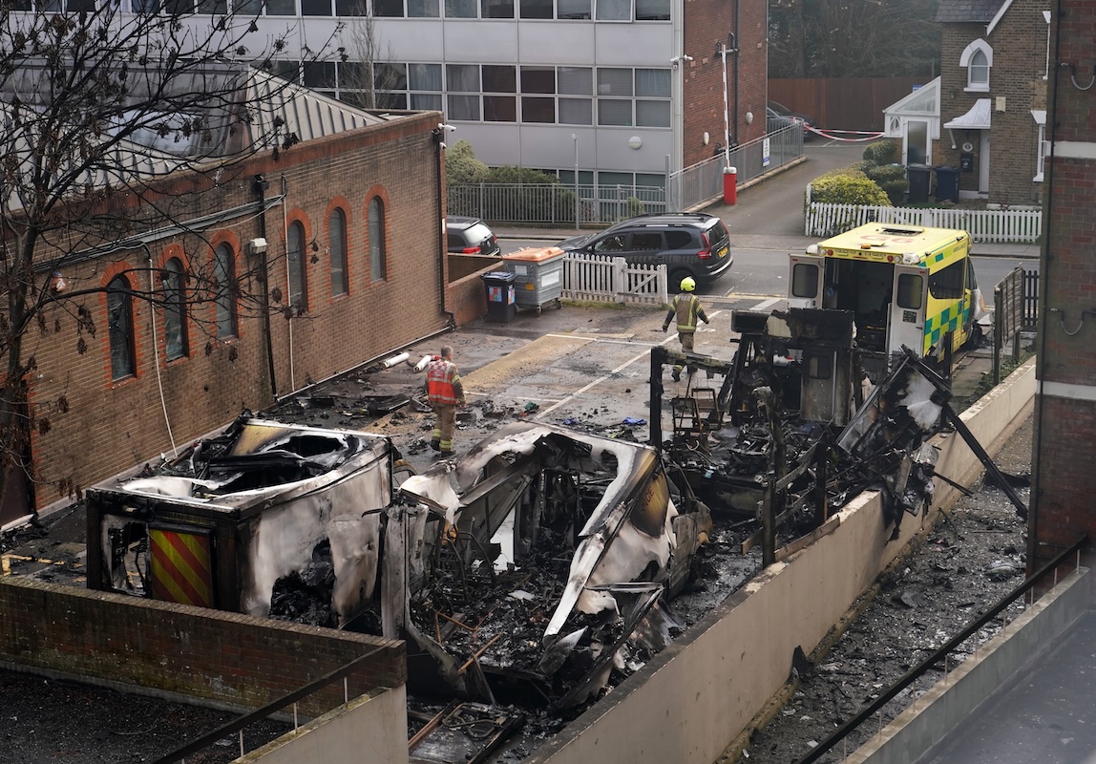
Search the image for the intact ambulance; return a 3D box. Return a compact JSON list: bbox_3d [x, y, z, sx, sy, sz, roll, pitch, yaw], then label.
[{"bbox_3d":[6.787,-1.639,37.226,2.300,2.720,5.550,8,15,27],"label":"intact ambulance"}]

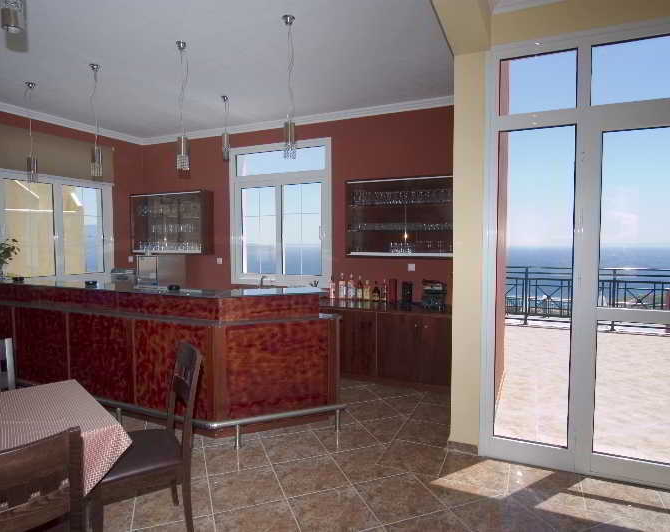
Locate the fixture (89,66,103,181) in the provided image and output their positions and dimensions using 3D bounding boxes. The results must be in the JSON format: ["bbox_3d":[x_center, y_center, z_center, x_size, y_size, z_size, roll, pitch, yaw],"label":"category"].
[{"bbox_3d":[-2.221,-1.350,3.740,0.102,1.053,0.102,1,3,22],"label":"fixture"}]

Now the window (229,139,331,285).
[{"bbox_3d":[-0.749,-0.680,5.398,1.539,1.899,0.122,1,3,22],"label":"window"}]

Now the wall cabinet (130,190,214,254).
[{"bbox_3d":[-2.415,-0.614,5.909,1.317,0.897,0.258,1,3,22],"label":"wall cabinet"}]

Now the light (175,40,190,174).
[{"bbox_3d":[-1.260,-1.318,3.318,0.102,1.070,0.102,1,3,22],"label":"light"}]

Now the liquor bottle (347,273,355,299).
[{"bbox_3d":[0.205,0.250,4.877,0.085,0.305,0.085,1,3,22],"label":"liquor bottle"}]

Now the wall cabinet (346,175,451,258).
[{"bbox_3d":[0.797,-0.544,4.602,1.322,0.891,0.258,1,3,22],"label":"wall cabinet"}]

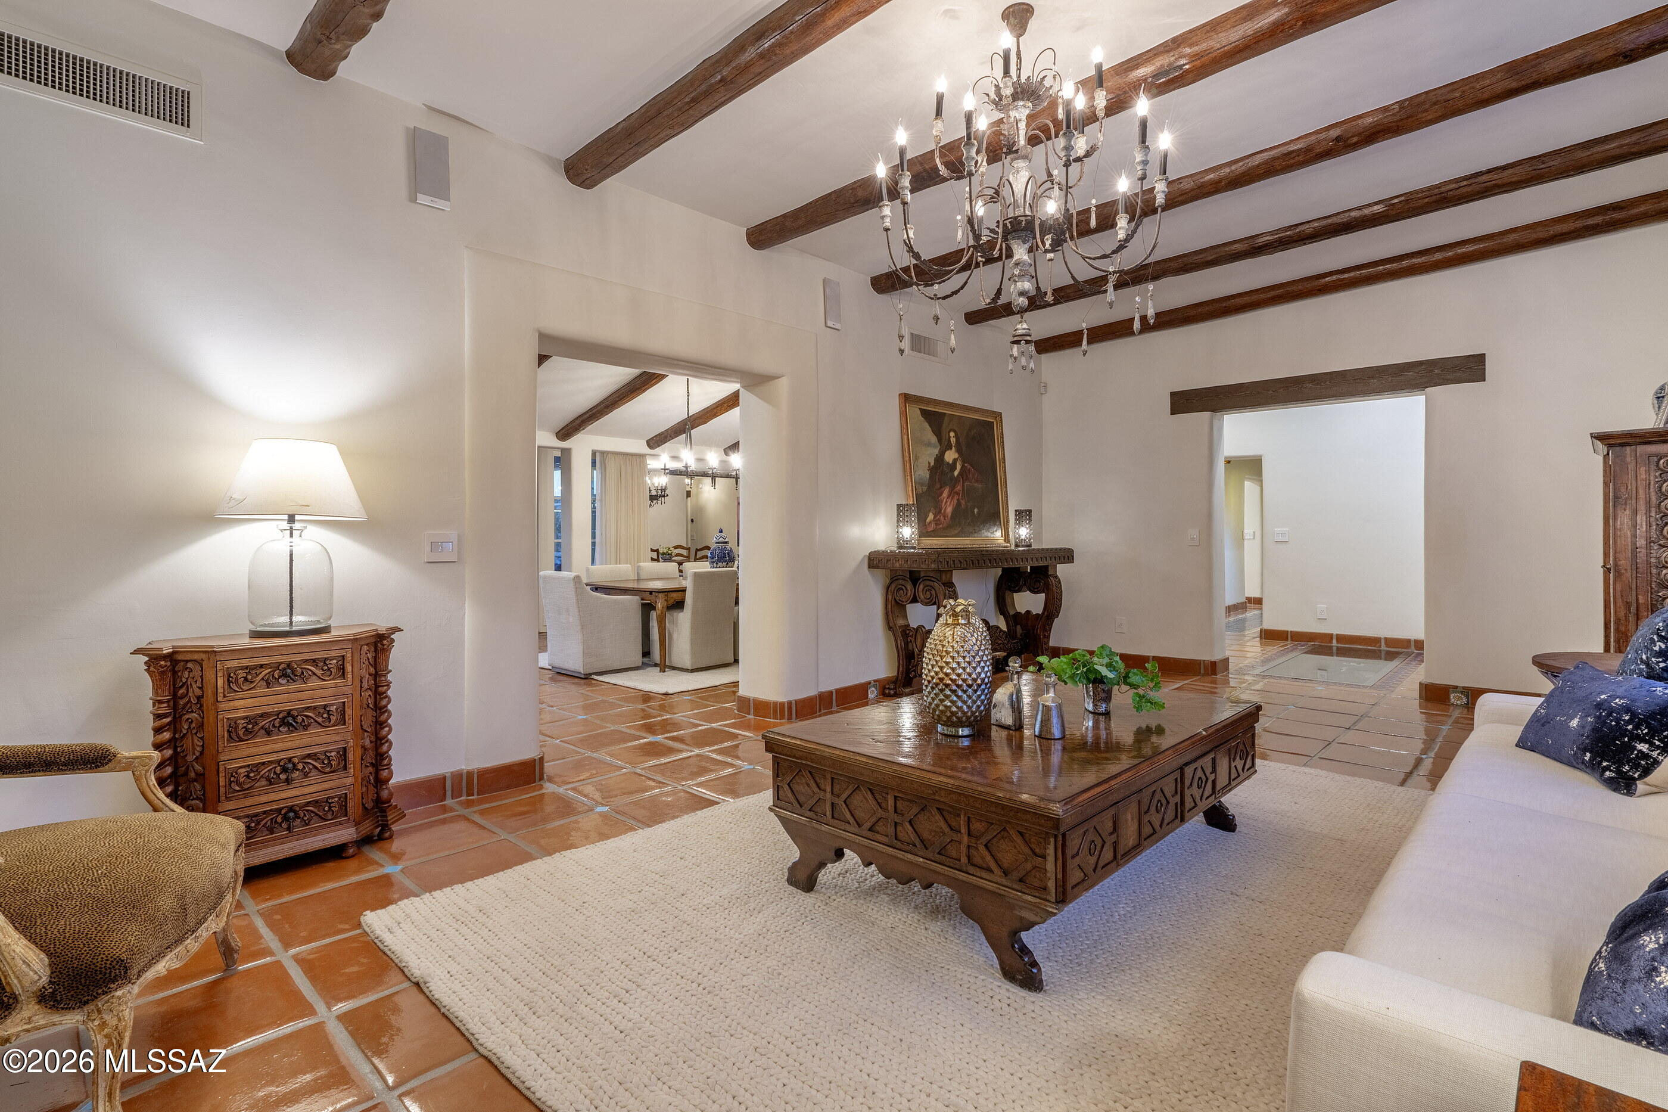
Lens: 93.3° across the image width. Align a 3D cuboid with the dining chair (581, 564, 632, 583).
[{"bbox_3d":[-2.190,0.540,8.110,0.598,0.863,0.552,1,2,43],"label":"dining chair"}]

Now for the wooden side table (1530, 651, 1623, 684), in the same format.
[{"bbox_3d":[3.211,0.772,2.975,0.860,0.685,0.860,1,2,43],"label":"wooden side table"}]

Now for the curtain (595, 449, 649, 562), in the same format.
[{"bbox_3d":[-2.780,-0.218,10.412,0.138,2.277,0.770,1,2,43],"label":"curtain"}]

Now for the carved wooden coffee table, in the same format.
[{"bbox_3d":[0.731,0.860,2.939,1.120,0.500,1.640,1,2,43],"label":"carved wooden coffee table"}]

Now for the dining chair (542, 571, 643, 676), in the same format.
[{"bbox_3d":[-2.188,0.598,7.120,0.620,0.890,0.680,1,2,43],"label":"dining chair"}]

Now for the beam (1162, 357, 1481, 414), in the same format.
[{"bbox_3d":[3.616,-1.258,5.953,2.035,0.186,0.190,1,2,43],"label":"beam"}]

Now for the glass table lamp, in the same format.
[{"bbox_3d":[-1.970,-0.060,2.860,0.454,0.704,0.454,1,2,43],"label":"glass table lamp"}]

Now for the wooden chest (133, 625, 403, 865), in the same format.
[{"bbox_3d":[-1.999,0.694,2.834,0.414,0.801,0.799,1,2,43],"label":"wooden chest"}]

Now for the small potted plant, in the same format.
[{"bbox_3d":[1.024,0.472,3.058,0.460,0.265,0.340,1,2,43],"label":"small potted plant"}]

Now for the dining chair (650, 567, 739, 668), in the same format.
[{"bbox_3d":[-1.288,0.575,7.276,0.600,0.905,0.550,1,2,38],"label":"dining chair"}]

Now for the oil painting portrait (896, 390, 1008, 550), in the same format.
[{"bbox_3d":[1.044,-0.653,6.493,0.055,1.180,1.380,-6,-3,43],"label":"oil painting portrait"}]

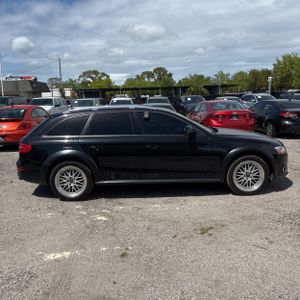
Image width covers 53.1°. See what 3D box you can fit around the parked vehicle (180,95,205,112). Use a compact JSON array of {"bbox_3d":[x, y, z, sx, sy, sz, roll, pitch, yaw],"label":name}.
[{"bbox_3d":[2.933,-2.843,20.626,1.900,1.750,4.750,-1,10,0],"label":"parked vehicle"}]

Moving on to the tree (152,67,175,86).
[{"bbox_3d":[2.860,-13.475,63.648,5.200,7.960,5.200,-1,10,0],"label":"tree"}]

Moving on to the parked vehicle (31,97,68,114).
[{"bbox_3d":[-7.571,-2.877,21.997,1.970,1.860,5.300,-1,10,0],"label":"parked vehicle"}]

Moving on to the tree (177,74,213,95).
[{"bbox_3d":[7.282,-9.158,47.164,5.700,5.200,5.200,0,10,9],"label":"tree"}]

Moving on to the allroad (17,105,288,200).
[{"bbox_3d":[0.063,-0.102,5.535,4.720,1.480,1.860,-2,10,-2],"label":"allroad"}]

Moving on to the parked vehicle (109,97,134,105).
[{"bbox_3d":[-1.798,-2.479,19.150,1.820,1.620,4.500,-1,10,0],"label":"parked vehicle"}]

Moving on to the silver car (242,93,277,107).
[{"bbox_3d":[8.055,-3.261,22.098,1.850,1.720,4.600,-1,10,0],"label":"silver car"}]

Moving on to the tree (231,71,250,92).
[{"bbox_3d":[13.686,-9.079,45.175,3.600,5.400,3.600,2,10,17],"label":"tree"}]

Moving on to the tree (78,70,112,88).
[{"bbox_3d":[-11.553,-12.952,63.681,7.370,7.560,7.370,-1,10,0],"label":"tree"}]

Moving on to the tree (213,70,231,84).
[{"bbox_3d":[11.213,-9.523,47.111,2.880,5.420,2.880,-1,10,0],"label":"tree"}]

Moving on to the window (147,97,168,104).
[{"bbox_3d":[0.561,-3.294,20.541,1.400,0.540,0.450,-1,10,0],"label":"window"}]

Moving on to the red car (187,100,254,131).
[{"bbox_3d":[2.935,-1.493,13.501,1.840,1.450,4.850,-2,10,-1],"label":"red car"}]

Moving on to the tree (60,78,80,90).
[{"bbox_3d":[-12.970,-9.004,49.136,3.500,5.200,3.500,-4,10,-14],"label":"tree"}]

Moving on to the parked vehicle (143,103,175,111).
[{"bbox_3d":[0.338,-1.348,13.160,1.830,1.400,4.700,-1,10,0],"label":"parked vehicle"}]

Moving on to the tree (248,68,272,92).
[{"bbox_3d":[16.242,-9.121,44.155,3.750,5.410,3.750,-1,10,0],"label":"tree"}]

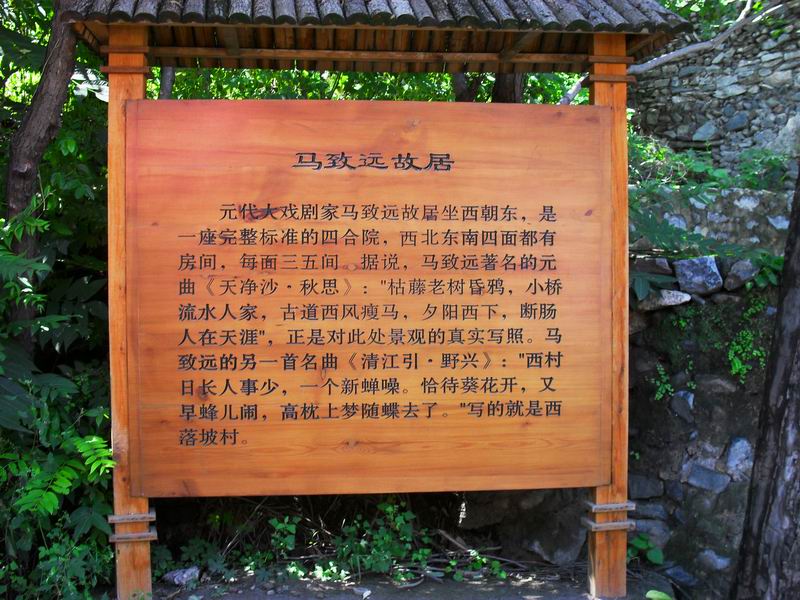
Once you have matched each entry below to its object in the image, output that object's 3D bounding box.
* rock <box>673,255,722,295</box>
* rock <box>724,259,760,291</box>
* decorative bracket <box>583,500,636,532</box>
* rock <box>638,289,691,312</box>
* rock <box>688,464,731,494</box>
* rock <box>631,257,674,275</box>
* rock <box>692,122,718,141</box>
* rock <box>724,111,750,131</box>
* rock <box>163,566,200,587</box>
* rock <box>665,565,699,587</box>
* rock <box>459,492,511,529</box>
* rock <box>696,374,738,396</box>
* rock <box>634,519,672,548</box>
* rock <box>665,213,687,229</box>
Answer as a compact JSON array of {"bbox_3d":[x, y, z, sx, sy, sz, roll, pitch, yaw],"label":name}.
[{"bbox_3d":[1.594,-0.131,5.200,0.260,0.195,0.200,0,1,-5],"label":"rock"},{"bbox_3d":[1.624,-0.121,4.610,0.169,0.136,0.150,-20,-2,11],"label":"rock"},{"bbox_3d":[0.939,0.973,4.370,0.193,0.120,0.170,0,1,-8],"label":"decorative bracket"},{"bbox_3d":[1.245,0.002,4.568,0.236,0.088,0.170,-9,0,12],"label":"rock"},{"bbox_3d":[1.356,0.786,4.252,0.177,0.082,0.130,17,5,11],"label":"rock"},{"bbox_3d":[1.347,-0.185,5.200,0.220,0.095,0.170,0,1,-5],"label":"rock"},{"bbox_3d":[2.635,-1.462,8.372,0.214,0.145,0.180,-18,-2,11],"label":"rock"},{"bbox_3d":[2.843,-1.516,8.200,0.210,0.160,0.160,0,1,0],"label":"rock"},{"bbox_3d":[-0.991,1.254,4.400,0.170,0.085,0.120,0,1,-5],"label":"rock"},{"bbox_3d":[1.363,1.334,4.700,0.165,0.100,0.130,0,1,-5],"label":"rock"},{"bbox_3d":[0.411,1.025,4.726,0.249,0.168,0.190,0,2,12],"label":"rock"},{"bbox_3d":[1.441,0.388,4.406,0.184,0.085,0.140,6,3,11],"label":"rock"},{"bbox_3d":[1.262,1.167,4.850,0.200,0.140,0.160,0,1,-5],"label":"rock"},{"bbox_3d":[1.602,-0.462,5.644,0.127,0.087,0.110,15,5,11],"label":"rock"}]

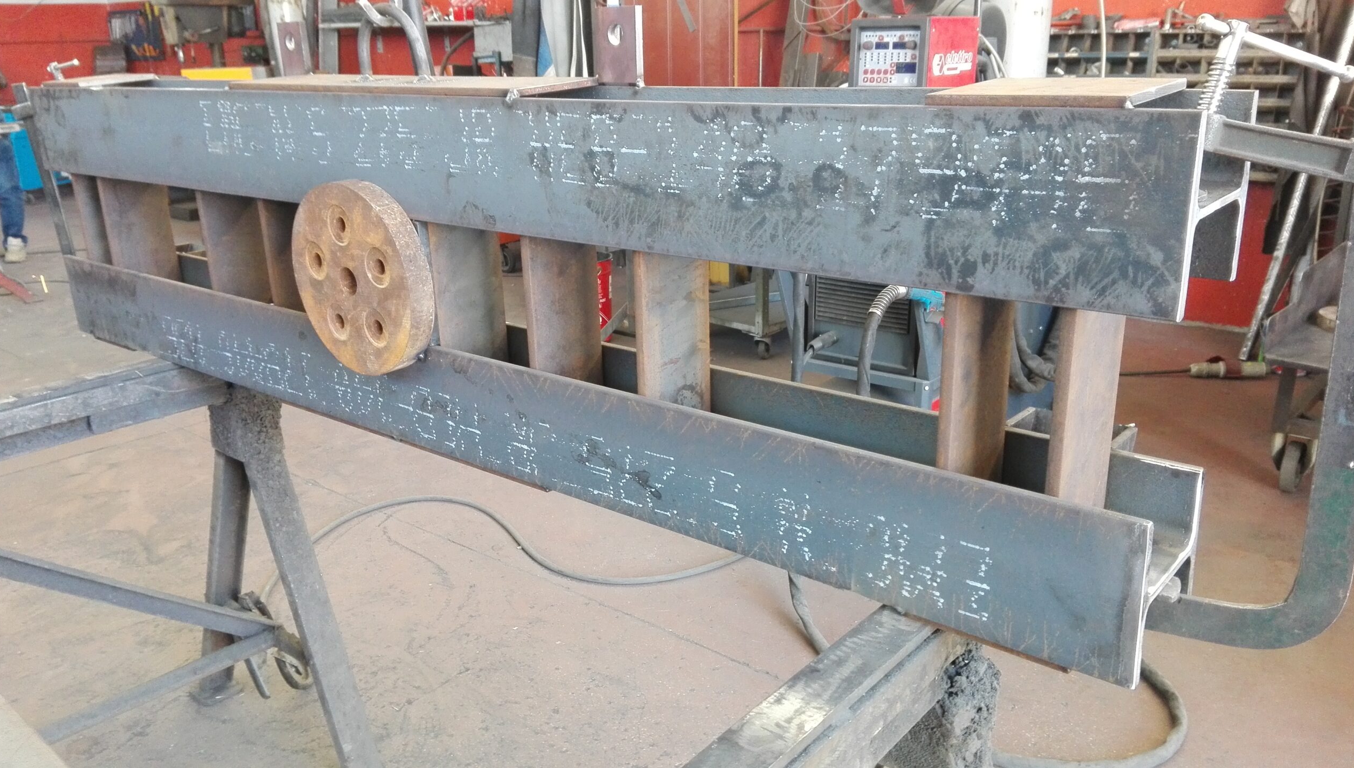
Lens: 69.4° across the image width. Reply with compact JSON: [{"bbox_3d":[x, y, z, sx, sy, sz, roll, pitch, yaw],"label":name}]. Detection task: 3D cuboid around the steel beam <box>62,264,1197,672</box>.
[{"bbox_3d":[-0.362,-0.024,1.356,1.920,0.140,0.142,13,24,37],"label":"steel beam"}]

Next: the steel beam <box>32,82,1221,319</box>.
[{"bbox_3d":[-0.365,-0.300,1.252,1.905,0.140,0.142,13,24,37],"label":"steel beam"}]

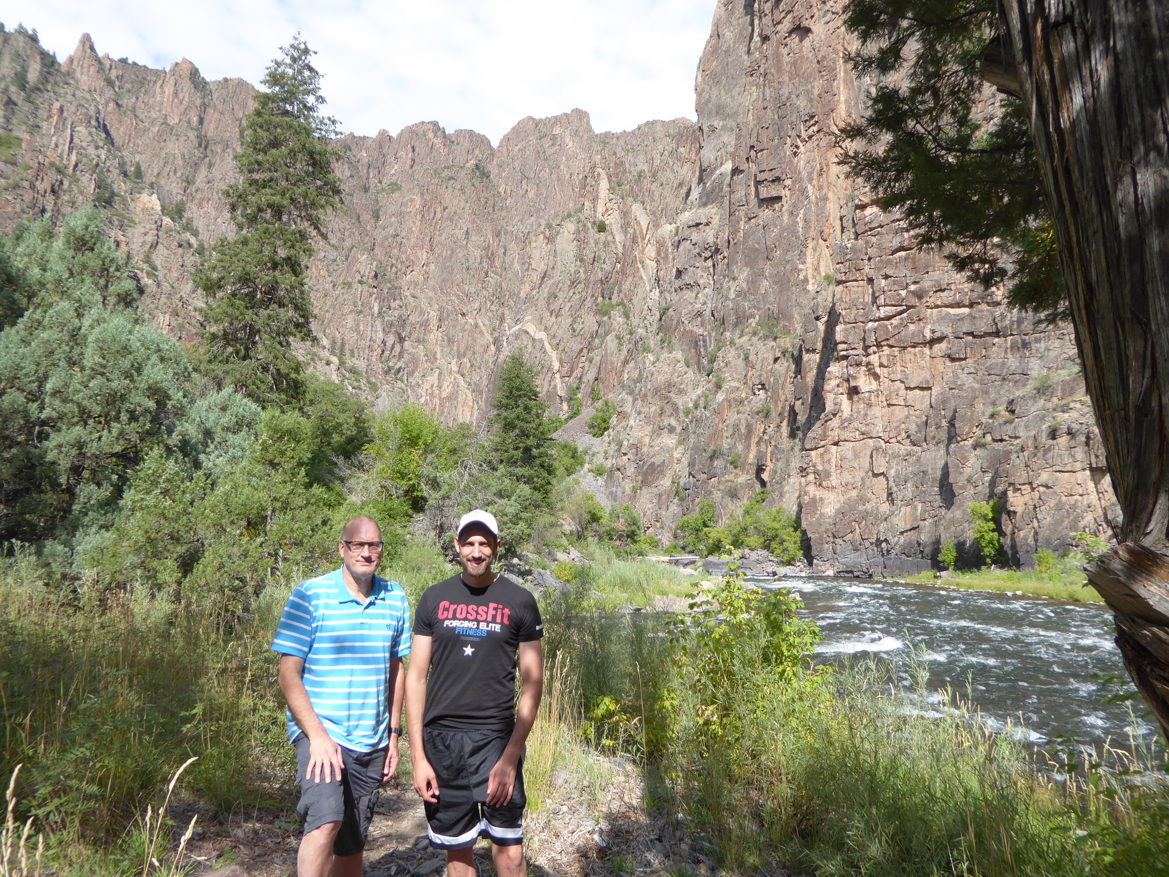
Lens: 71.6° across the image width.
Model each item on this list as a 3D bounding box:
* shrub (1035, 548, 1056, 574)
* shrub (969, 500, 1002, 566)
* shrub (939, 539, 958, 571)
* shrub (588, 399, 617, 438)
[{"bbox_3d":[30.696,8.123,54.000,1.420,1.700,1.370,0,-7,0],"label":"shrub"},{"bbox_3d":[30.668,7.265,62.000,2.510,5.100,2.430,0,-7,0],"label":"shrub"},{"bbox_3d":[29.635,9.482,66.000,1.440,2.530,1.400,0,-7,0],"label":"shrub"},{"bbox_3d":[3.296,-3.803,150.000,5.250,7.100,5.090,0,-7,0],"label":"shrub"}]

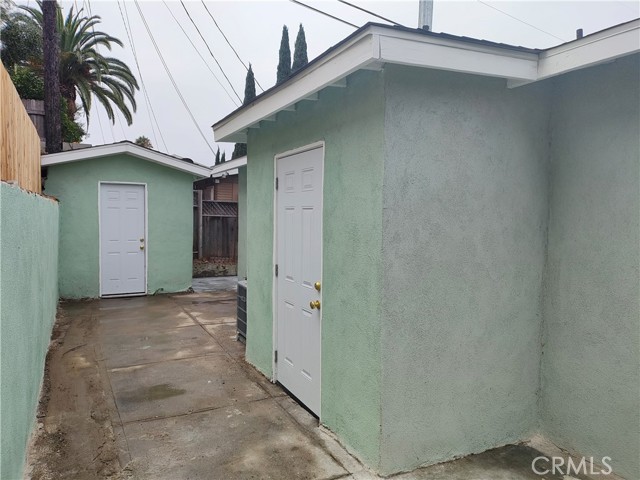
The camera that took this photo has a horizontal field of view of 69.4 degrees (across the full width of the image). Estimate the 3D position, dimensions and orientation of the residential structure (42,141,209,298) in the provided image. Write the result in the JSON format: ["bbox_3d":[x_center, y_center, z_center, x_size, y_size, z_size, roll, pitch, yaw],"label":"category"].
[{"bbox_3d":[-4.194,-0.443,9.839,2.970,2.850,3.200,-1,3,-27],"label":"residential structure"}]

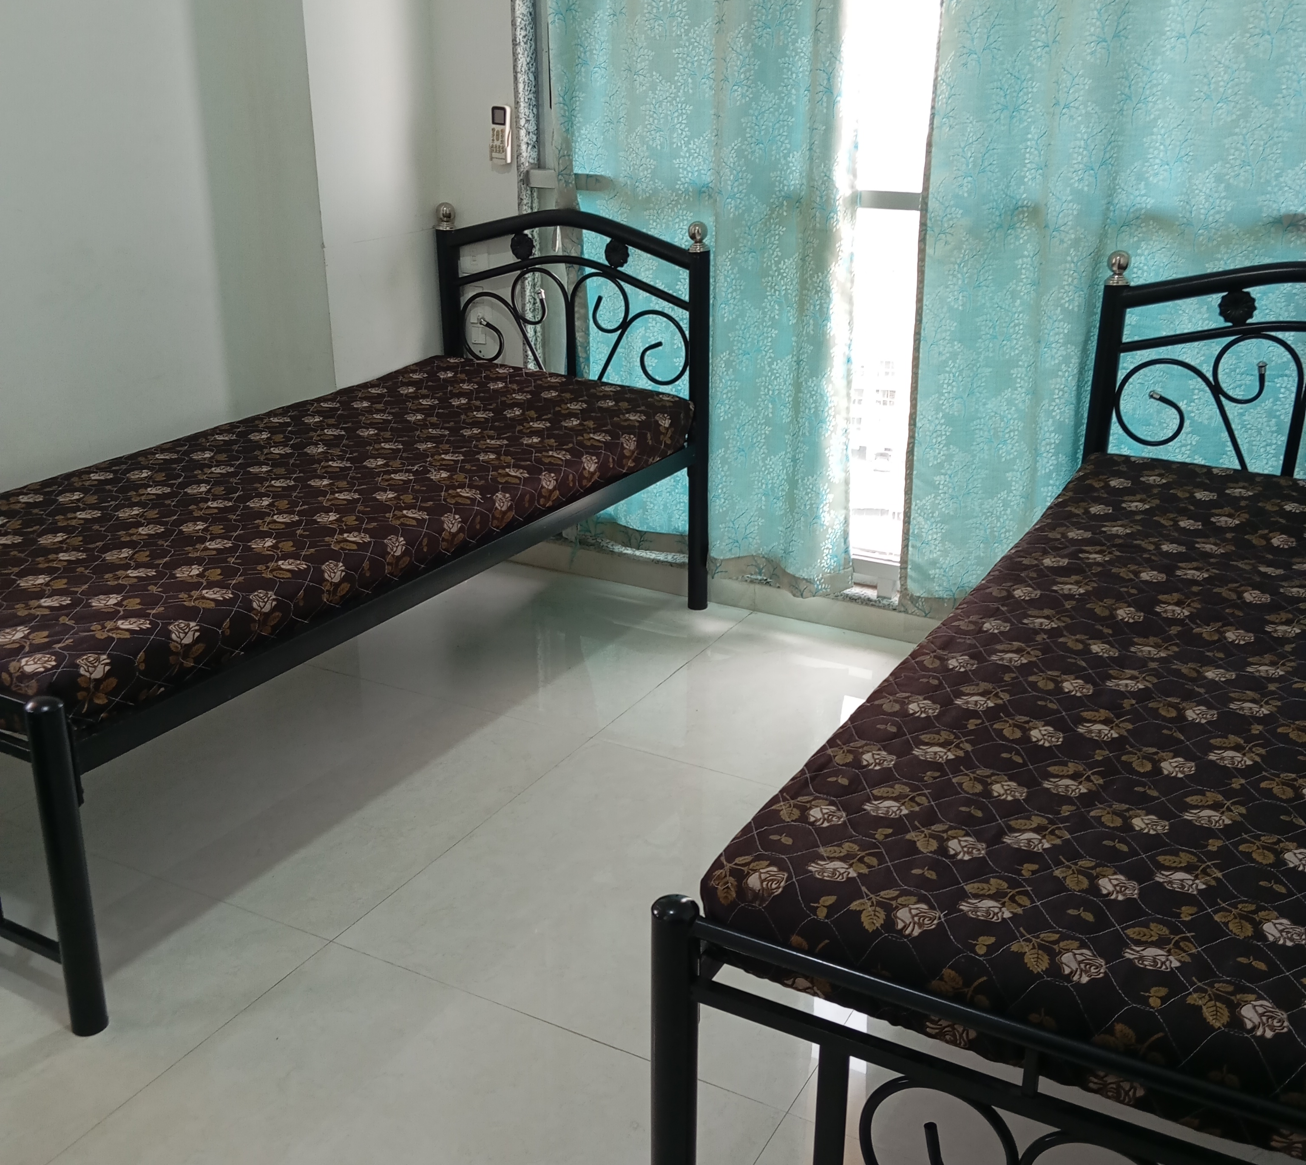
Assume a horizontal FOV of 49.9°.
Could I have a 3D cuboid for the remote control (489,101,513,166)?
[{"bbox_3d":[-0.376,-1.113,3.492,0.047,0.143,0.022,11,21,27],"label":"remote control"}]

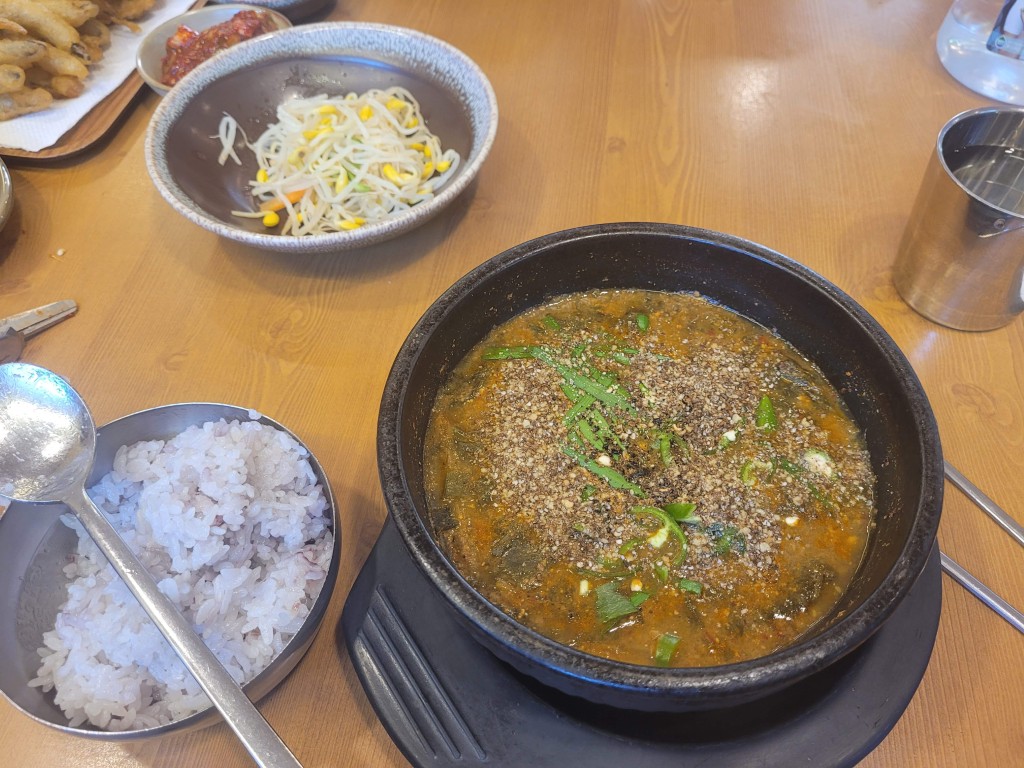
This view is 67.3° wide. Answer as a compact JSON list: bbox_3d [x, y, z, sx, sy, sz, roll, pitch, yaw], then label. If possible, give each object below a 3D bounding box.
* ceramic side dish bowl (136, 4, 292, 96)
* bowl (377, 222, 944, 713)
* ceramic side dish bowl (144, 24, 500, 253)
[{"bbox_3d":[-0.160,-0.174,0.430,0.084,0.035,0.084,0,54,0],"label":"ceramic side dish bowl"},{"bbox_3d":[0.043,0.027,0.260,0.166,0.070,0.166,0,54,0],"label":"bowl"},{"bbox_3d":[-0.087,-0.110,0.377,0.164,0.050,0.164,0,54,0],"label":"ceramic side dish bowl"}]

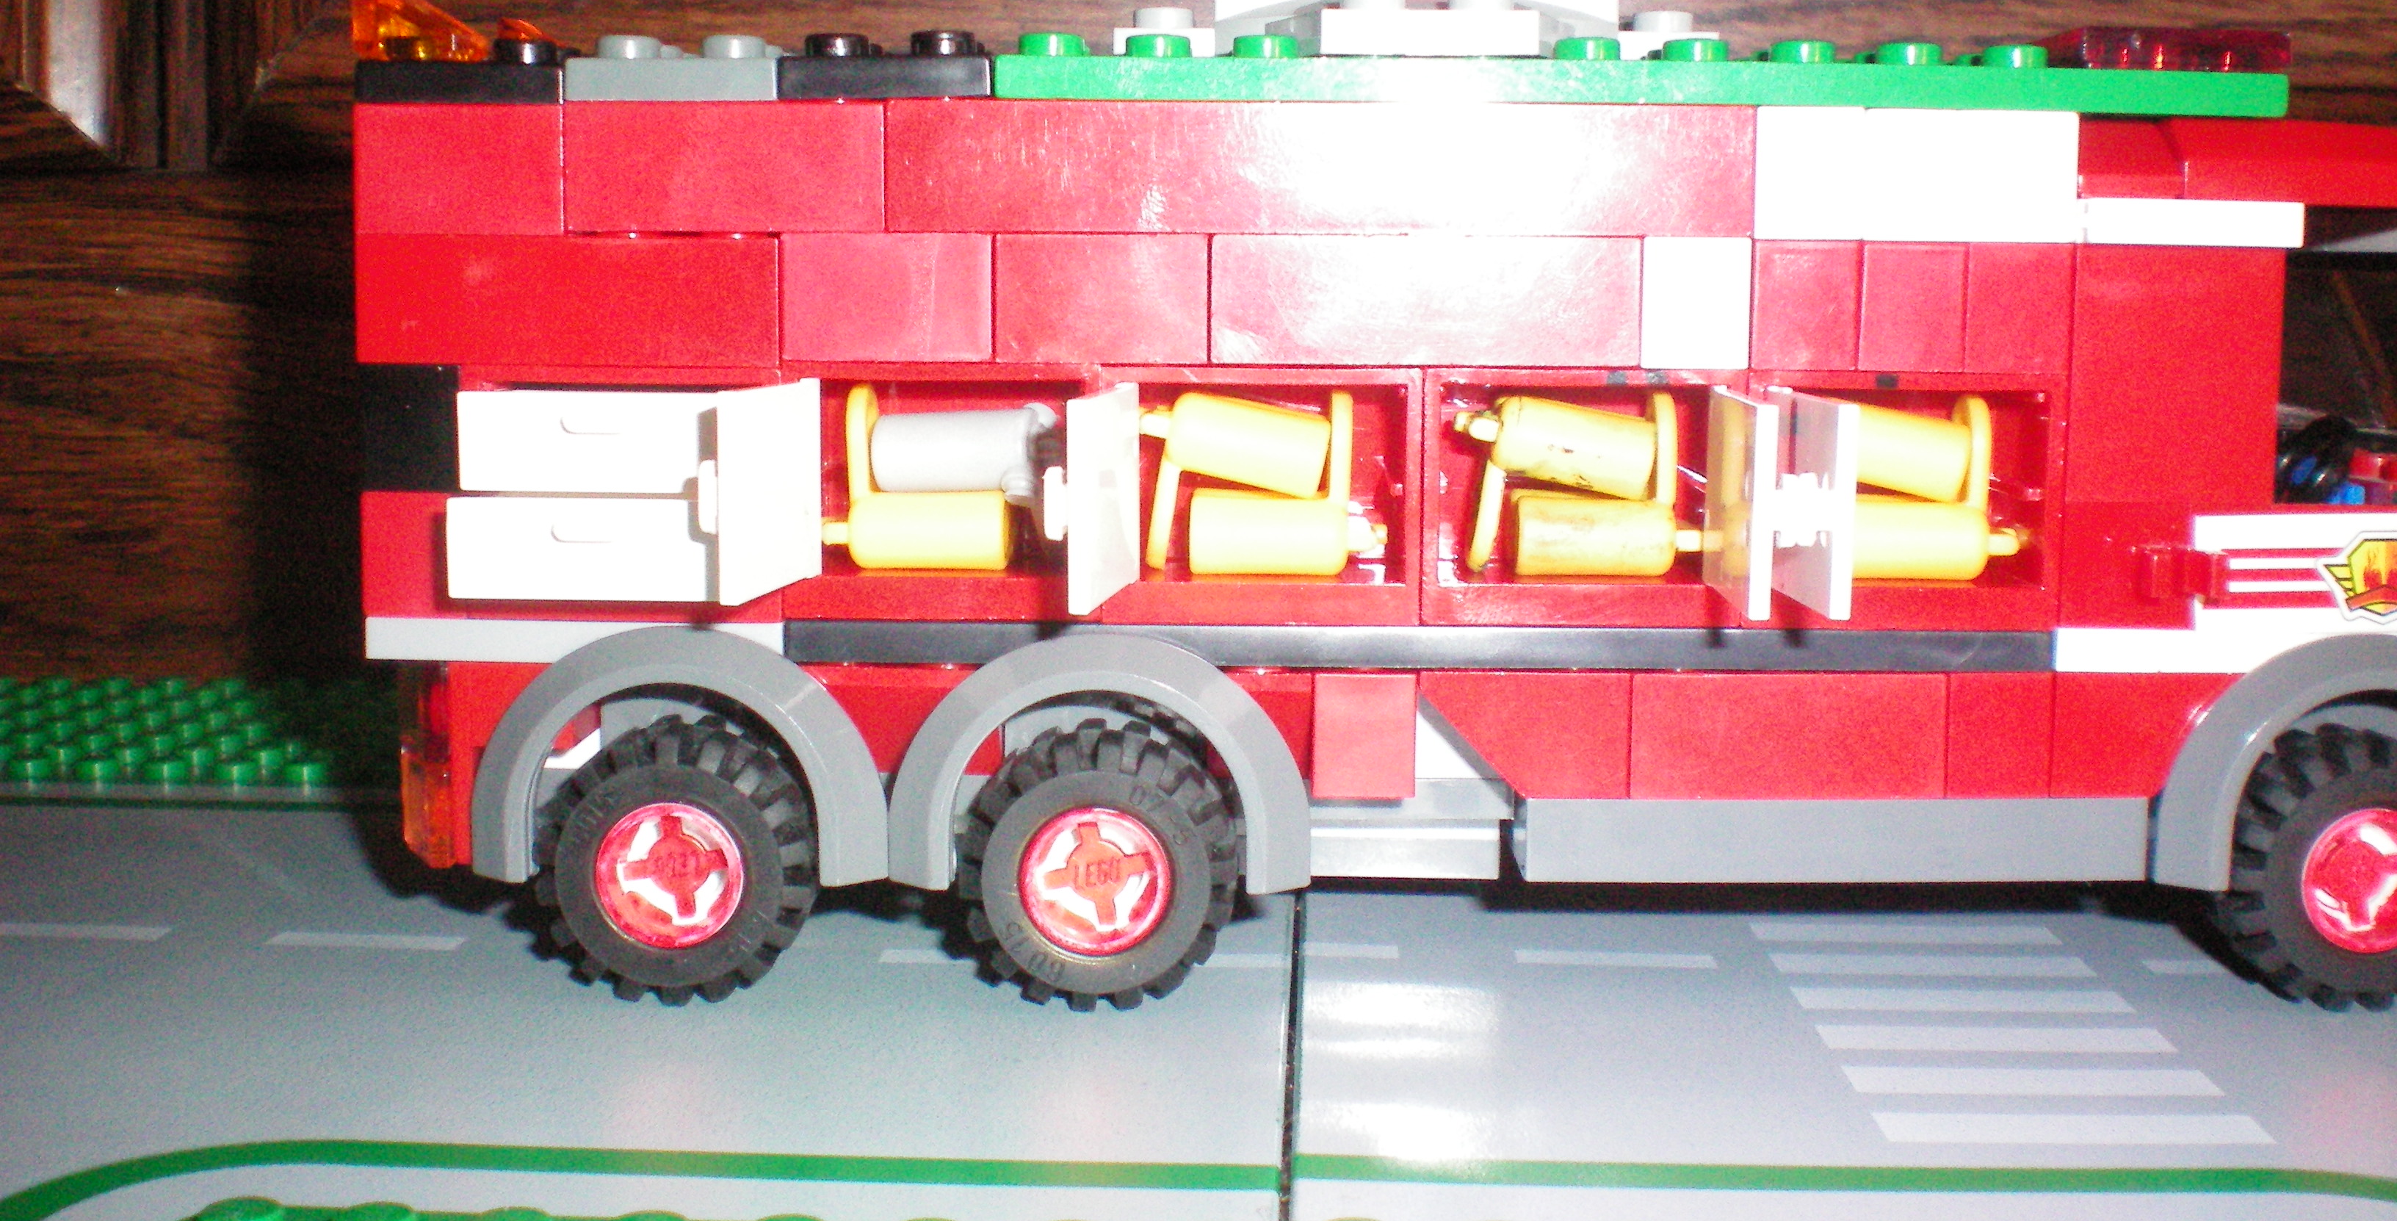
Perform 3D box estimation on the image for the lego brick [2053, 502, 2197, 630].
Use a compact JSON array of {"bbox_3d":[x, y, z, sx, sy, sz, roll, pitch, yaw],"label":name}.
[{"bbox_3d":[0.069,-0.004,0.198,0.011,0.010,0.008,1,7,1],"label":"lego brick"}]

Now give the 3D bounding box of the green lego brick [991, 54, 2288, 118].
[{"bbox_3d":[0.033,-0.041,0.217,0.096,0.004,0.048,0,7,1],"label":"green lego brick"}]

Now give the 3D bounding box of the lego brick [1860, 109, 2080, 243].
[{"bbox_3d":[0.057,-0.032,0.197,0.016,0.010,0.008,0,7,1],"label":"lego brick"}]

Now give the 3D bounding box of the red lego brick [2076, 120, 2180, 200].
[{"bbox_3d":[0.068,-0.033,0.195,0.008,0.006,0.008,1,7,1],"label":"red lego brick"}]

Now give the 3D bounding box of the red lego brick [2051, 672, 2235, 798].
[{"bbox_3d":[0.072,0.009,0.202,0.016,0.010,0.008,0,7,1],"label":"red lego brick"}]

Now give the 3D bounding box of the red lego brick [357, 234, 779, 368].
[{"bbox_3d":[-0.047,-0.024,0.200,0.032,0.010,0.008,0,7,1],"label":"red lego brick"}]

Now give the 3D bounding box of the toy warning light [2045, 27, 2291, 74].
[{"bbox_3d":[0.073,-0.042,0.199,0.016,0.003,0.013,0,6,1],"label":"toy warning light"}]

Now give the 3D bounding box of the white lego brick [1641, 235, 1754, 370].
[{"bbox_3d":[0.037,-0.023,0.200,0.008,0.010,0.008,0,6,1],"label":"white lego brick"}]

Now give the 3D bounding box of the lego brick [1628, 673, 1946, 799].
[{"bbox_3d":[0.045,0.009,0.202,0.024,0.009,0.008,0,7,1],"label":"lego brick"}]

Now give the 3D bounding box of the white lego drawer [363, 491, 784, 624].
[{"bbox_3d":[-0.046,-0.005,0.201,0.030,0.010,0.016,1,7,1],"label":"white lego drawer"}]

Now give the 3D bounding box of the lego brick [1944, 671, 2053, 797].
[{"bbox_3d":[0.060,0.009,0.200,0.008,0.010,0.008,1,7,1],"label":"lego brick"}]

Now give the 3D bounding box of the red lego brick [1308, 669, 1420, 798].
[{"bbox_3d":[0.013,0.009,0.201,0.008,0.010,0.008,1,7,1],"label":"red lego brick"}]

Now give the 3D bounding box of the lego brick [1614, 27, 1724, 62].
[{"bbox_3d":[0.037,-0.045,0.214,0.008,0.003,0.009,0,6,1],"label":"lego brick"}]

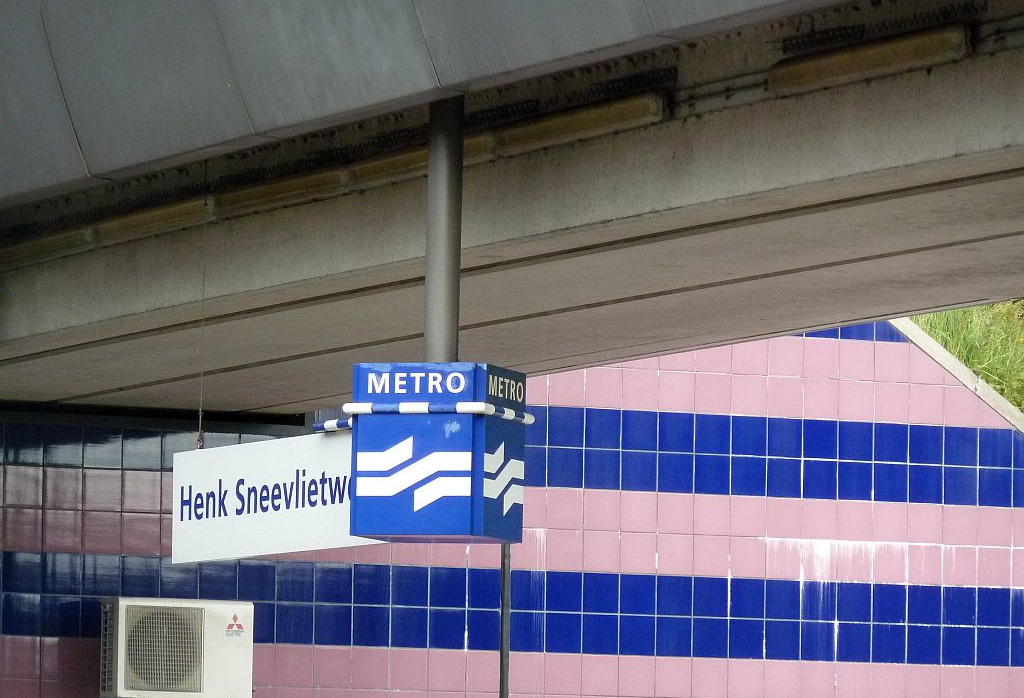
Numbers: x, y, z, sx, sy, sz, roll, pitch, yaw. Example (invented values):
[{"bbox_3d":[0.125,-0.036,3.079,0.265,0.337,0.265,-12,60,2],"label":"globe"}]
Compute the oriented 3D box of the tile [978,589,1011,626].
[{"bbox_3d":[2.908,1.558,40.176,0.236,0.236,0.010,3,-5,-26],"label":"tile"}]

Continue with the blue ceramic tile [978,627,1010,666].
[{"bbox_3d":[2.843,1.760,39.267,0.227,0.223,0.010,3,-5,-26],"label":"blue ceramic tile"}]

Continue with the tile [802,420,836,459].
[{"bbox_3d":[1.837,0.539,39.733,0.236,0.236,0.010,3,-5,-26],"label":"tile"}]

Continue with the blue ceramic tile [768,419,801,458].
[{"bbox_3d":[1.610,0.524,39.390,0.232,0.232,0.010,3,-5,-26],"label":"blue ceramic tile"}]

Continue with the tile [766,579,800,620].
[{"bbox_3d":[1.596,1.481,39.311,0.232,0.232,0.010,3,-5,-26],"label":"tile"}]

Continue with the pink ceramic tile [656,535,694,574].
[{"bbox_3d":[0.958,1.213,39.259,0.236,0.236,0.010,3,-5,-26],"label":"pink ceramic tile"}]

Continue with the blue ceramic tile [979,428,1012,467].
[{"bbox_3d":[2.911,0.595,40.111,0.230,0.230,0.012,3,-5,-26],"label":"blue ceramic tile"}]

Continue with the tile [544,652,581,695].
[{"bbox_3d":[0.290,1.876,38.377,0.237,0.237,0.012,3,-5,-27],"label":"tile"}]

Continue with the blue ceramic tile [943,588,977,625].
[{"bbox_3d":[2.619,1.508,39.018,0.233,0.230,0.012,3,-5,-27],"label":"blue ceramic tile"}]

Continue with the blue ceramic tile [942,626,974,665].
[{"bbox_3d":[2.677,1.780,39.913,0.230,0.230,0.012,3,-5,-26],"label":"blue ceramic tile"}]

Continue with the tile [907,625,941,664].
[{"bbox_3d":[2.456,1.767,39.707,0.232,0.232,0.010,3,-5,-26],"label":"tile"}]

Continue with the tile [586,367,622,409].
[{"bbox_3d":[0.533,0.227,38.889,0.232,0.232,0.010,3,-5,-26],"label":"tile"}]

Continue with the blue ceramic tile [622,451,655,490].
[{"bbox_3d":[0.738,0.712,38.969,0.234,0.234,0.010,3,-5,-26],"label":"blue ceramic tile"}]

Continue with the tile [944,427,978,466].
[{"bbox_3d":[2.706,0.586,40.149,0.236,0.236,0.010,3,-5,-26],"label":"tile"}]

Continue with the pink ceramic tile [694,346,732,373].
[{"bbox_3d":[1.193,0.024,39.459,0.236,0.236,0.010,3,-5,-26],"label":"pink ceramic tile"}]

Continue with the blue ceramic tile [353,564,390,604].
[{"bbox_3d":[-0.799,1.340,37.850,0.237,0.237,0.012,3,-5,-27],"label":"blue ceramic tile"}]

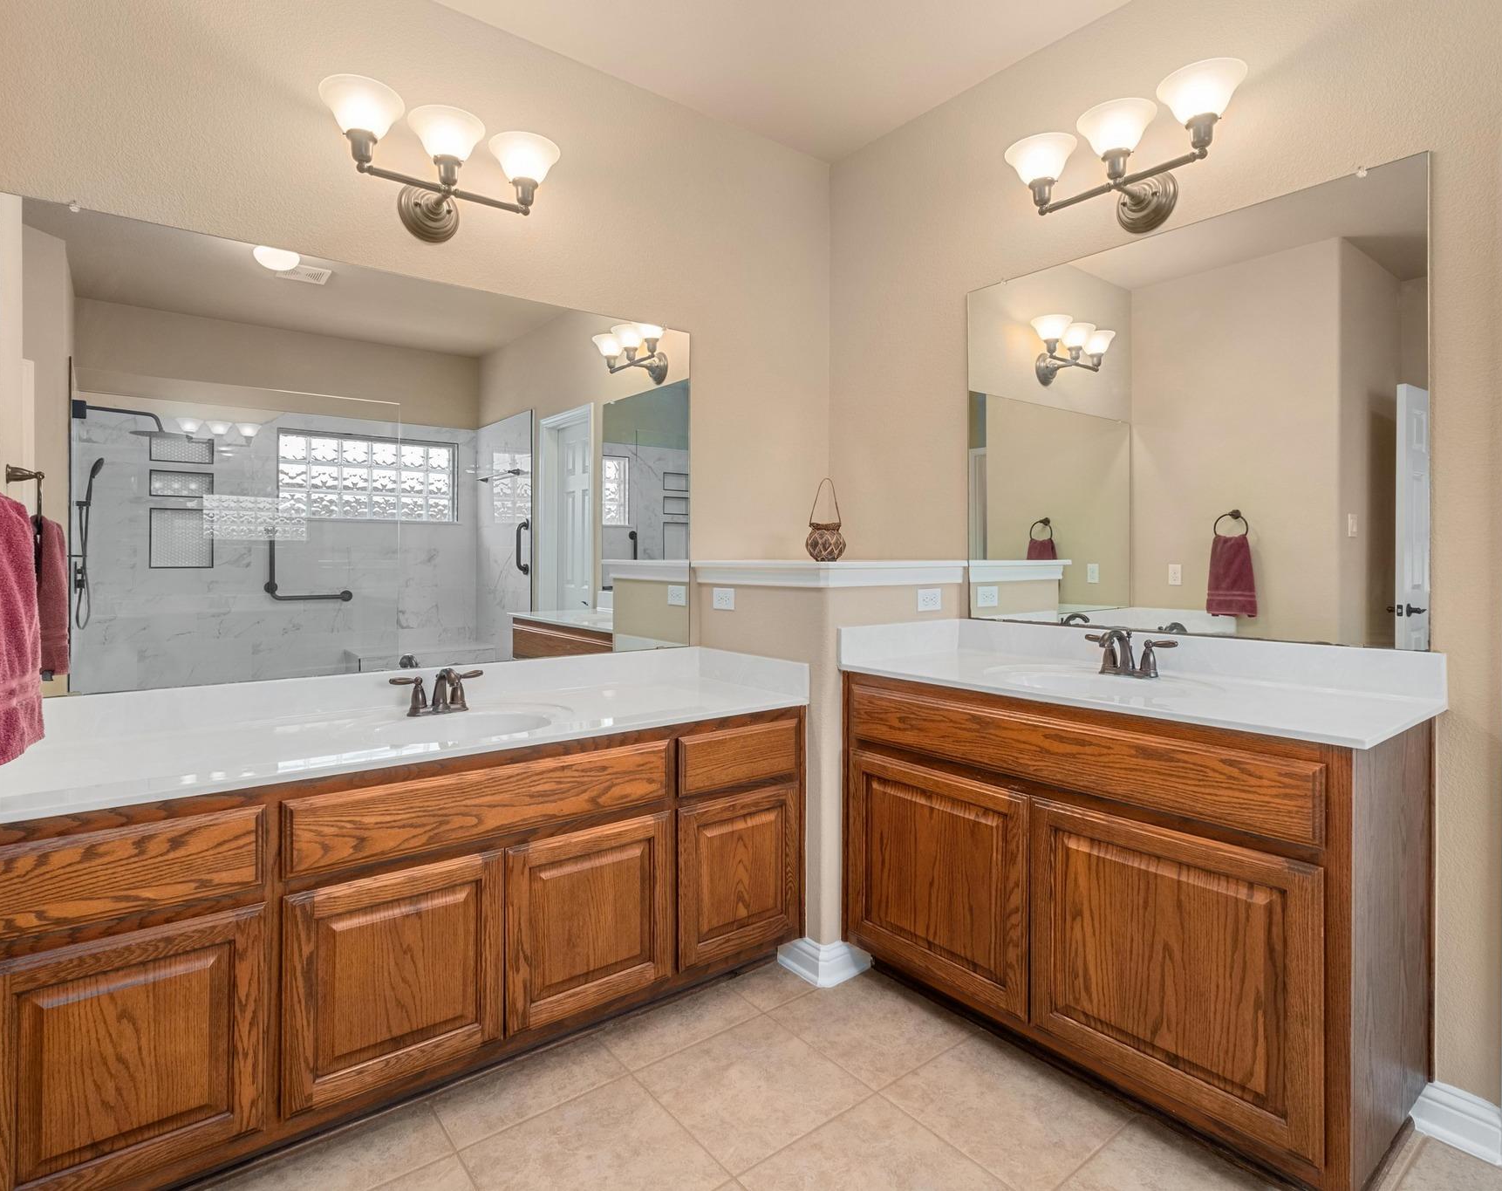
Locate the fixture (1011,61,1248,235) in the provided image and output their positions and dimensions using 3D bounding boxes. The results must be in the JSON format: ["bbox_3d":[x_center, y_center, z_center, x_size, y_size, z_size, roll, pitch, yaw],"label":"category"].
[{"bbox_3d":[0.977,-1.116,2.093,0.245,0.270,0.615,-2,3,-38],"label":"fixture"}]

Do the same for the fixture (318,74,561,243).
[{"bbox_3d":[-0.801,-1.099,2.103,0.615,0.265,0.244,-2,3,-38],"label":"fixture"}]

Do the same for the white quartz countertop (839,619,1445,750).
[{"bbox_3d":[0.863,0.169,1.985,0.558,0.124,1.242,-2,3,-38],"label":"white quartz countertop"}]

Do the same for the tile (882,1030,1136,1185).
[{"bbox_3d":[0.567,1.140,1.773,0.396,0.010,0.402,-2,3,-38],"label":"tile"}]

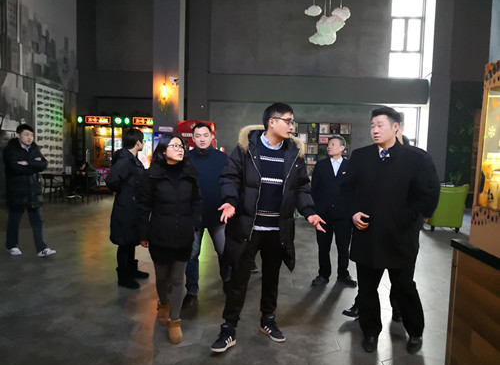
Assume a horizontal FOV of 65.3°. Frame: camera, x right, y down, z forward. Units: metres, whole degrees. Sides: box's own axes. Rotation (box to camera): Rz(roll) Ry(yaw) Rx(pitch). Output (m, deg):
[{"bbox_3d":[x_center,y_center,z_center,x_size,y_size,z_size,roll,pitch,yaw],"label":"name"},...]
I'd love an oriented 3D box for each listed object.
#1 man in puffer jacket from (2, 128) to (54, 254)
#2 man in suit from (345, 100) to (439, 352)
[{"bbox_3d":[-2.975,0.099,5.211,0.580,1.730,0.500,-2,6,-41],"label":"man in puffer jacket"},{"bbox_3d":[1.033,0.350,2.904,0.640,1.790,0.450,3,5,18],"label":"man in suit"}]

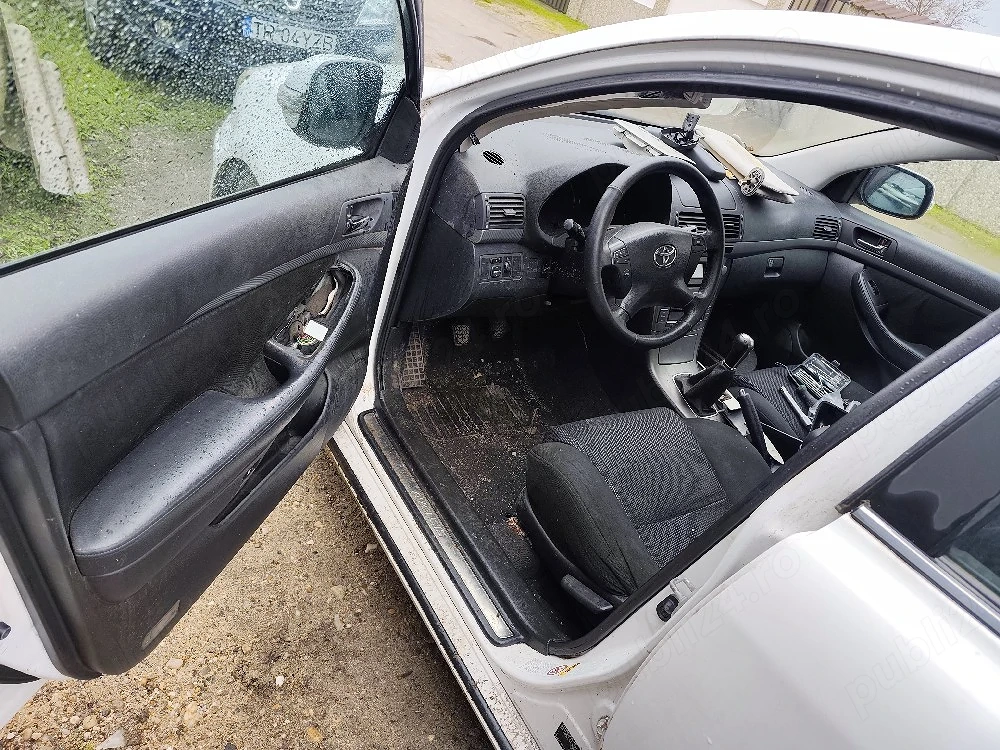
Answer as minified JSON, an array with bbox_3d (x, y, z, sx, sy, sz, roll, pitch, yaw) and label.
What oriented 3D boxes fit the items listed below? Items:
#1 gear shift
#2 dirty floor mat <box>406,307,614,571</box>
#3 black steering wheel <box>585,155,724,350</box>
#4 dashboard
[{"bbox_3d":[0.562,-0.026,1.697,0.120,0.200,0.170,-6,35,-32],"label":"gear shift"},{"bbox_3d":[0.073,0.169,1.788,0.500,0.100,0.780,-6,35,-32],"label":"dirty floor mat"},{"bbox_3d":[0.311,-0.249,1.362,0.380,0.380,0.120,-6,13,-32],"label":"black steering wheel"},{"bbox_3d":[0.382,-0.436,1.902,1.440,0.470,0.560,-6,35,-32],"label":"dashboard"}]

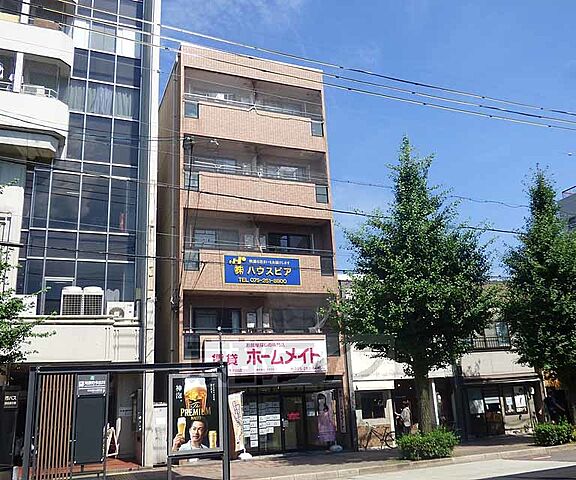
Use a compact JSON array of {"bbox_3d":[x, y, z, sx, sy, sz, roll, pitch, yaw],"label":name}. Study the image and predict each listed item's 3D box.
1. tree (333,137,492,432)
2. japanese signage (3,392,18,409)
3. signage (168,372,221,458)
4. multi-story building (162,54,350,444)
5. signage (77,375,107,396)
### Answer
[{"bbox_3d":[4.025,1.364,16.988,5.100,10.550,5.100,4,-18,-21],"label":"tree"},{"bbox_3d":[-6.018,3.494,11.293,0.300,0.370,0.060,4,-18,-21],"label":"japanese signage"},{"bbox_3d":[-2.237,4.221,12.610,1.300,1.840,0.120,4,-18,-21],"label":"signage"},{"bbox_3d":[-2.586,1.077,23.329,6.100,15.380,9.000,4,-18,-21],"label":"multi-story building"},{"bbox_3d":[-4.510,3.343,11.959,0.620,0.450,0.060,4,-18,-21],"label":"signage"}]

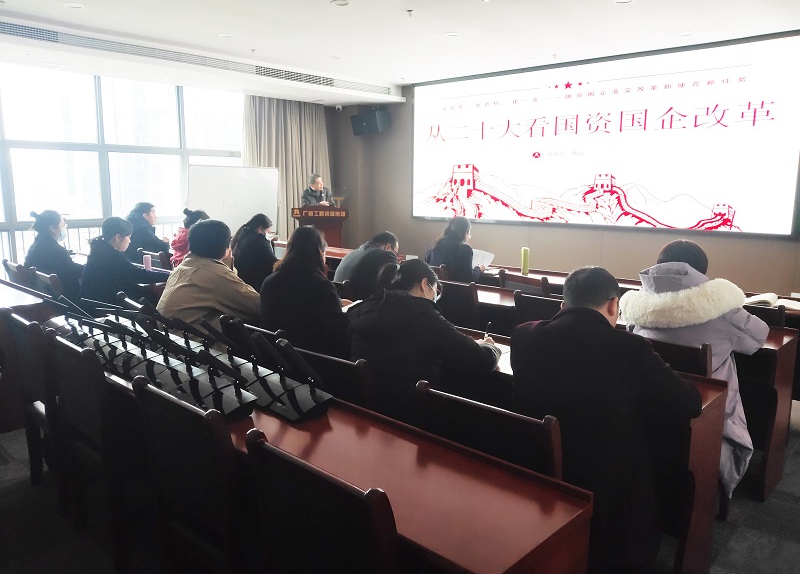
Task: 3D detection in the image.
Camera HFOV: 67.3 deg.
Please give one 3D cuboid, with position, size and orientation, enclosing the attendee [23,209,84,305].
[{"bbox_3d":[-3.157,-0.035,5.657,0.480,1.340,0.740,9,13,42],"label":"attendee"}]

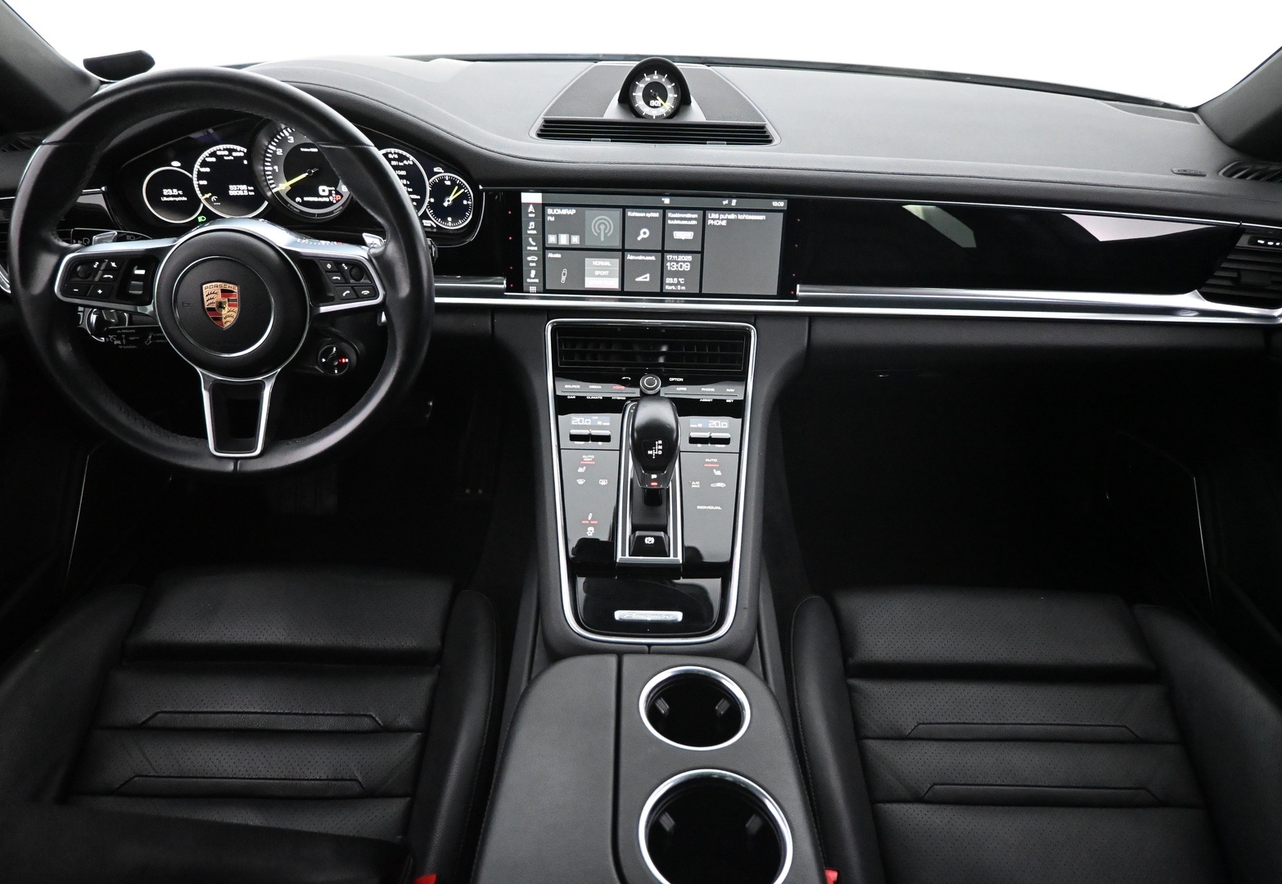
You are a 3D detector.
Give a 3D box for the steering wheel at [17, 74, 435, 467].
[{"bbox_3d":[-0.383,-0.153,0.838,0.375,0.375,0.088,-1,18,-6],"label":"steering wheel"}]

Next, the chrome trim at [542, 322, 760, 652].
[{"bbox_3d":[0.011,0.022,0.892,0.228,0.180,0.370,1,34,-2],"label":"chrome trim"}]

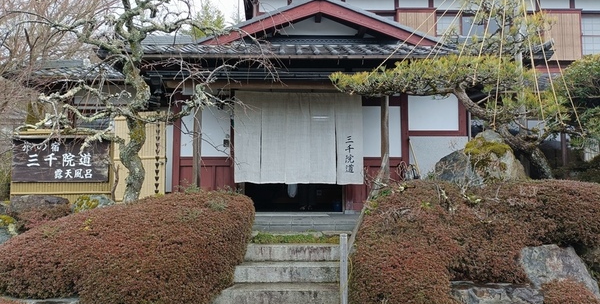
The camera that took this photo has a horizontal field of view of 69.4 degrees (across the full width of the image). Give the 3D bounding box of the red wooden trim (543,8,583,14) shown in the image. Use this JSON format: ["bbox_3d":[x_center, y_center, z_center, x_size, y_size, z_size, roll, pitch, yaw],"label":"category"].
[{"bbox_3d":[7.024,-3.771,11.654,1.065,0.150,0.120,0,-3,0],"label":"red wooden trim"}]

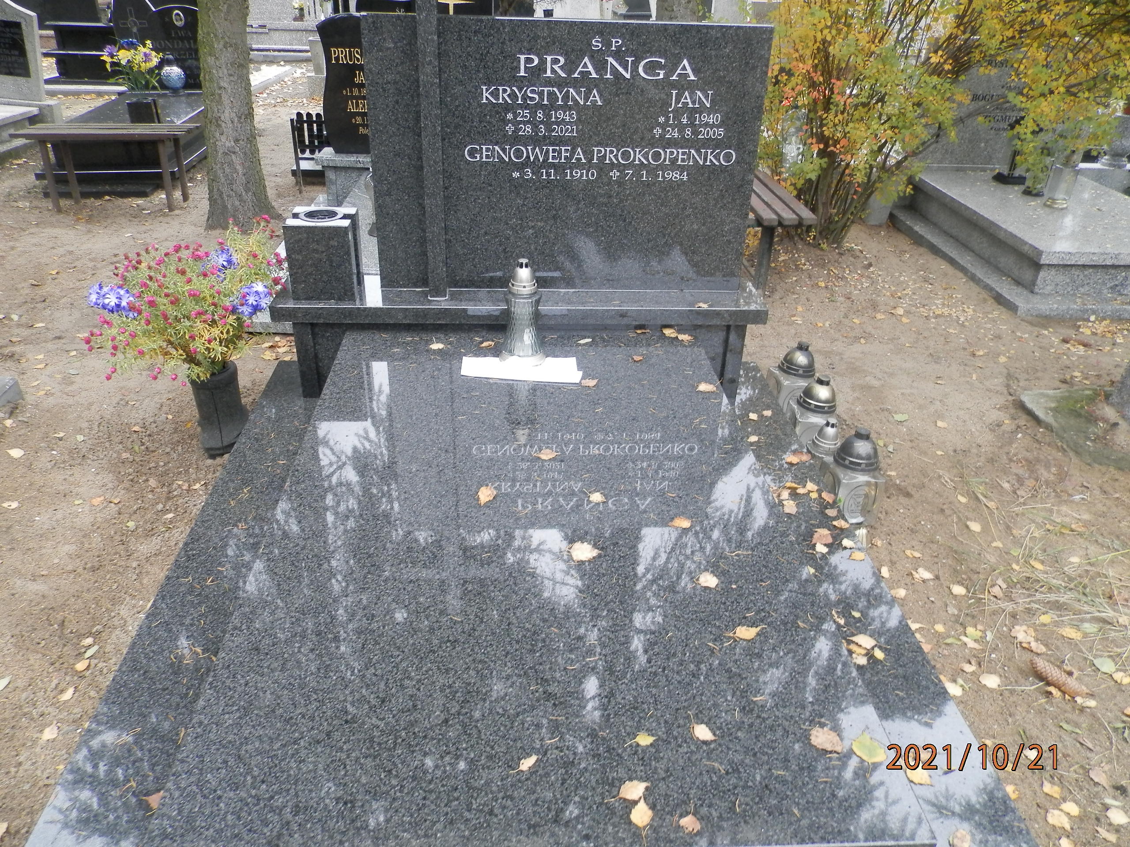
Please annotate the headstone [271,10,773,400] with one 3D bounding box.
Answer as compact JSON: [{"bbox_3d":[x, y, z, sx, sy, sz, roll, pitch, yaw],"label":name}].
[{"bbox_3d":[-0.128,-0.632,2.566,1.545,1.146,0.330,0,30,-4],"label":"headstone"}]

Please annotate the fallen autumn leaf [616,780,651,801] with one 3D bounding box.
[{"bbox_3d":[0.100,0.522,1.164,0.041,0.012,0.032,6,30,7],"label":"fallen autumn leaf"}]

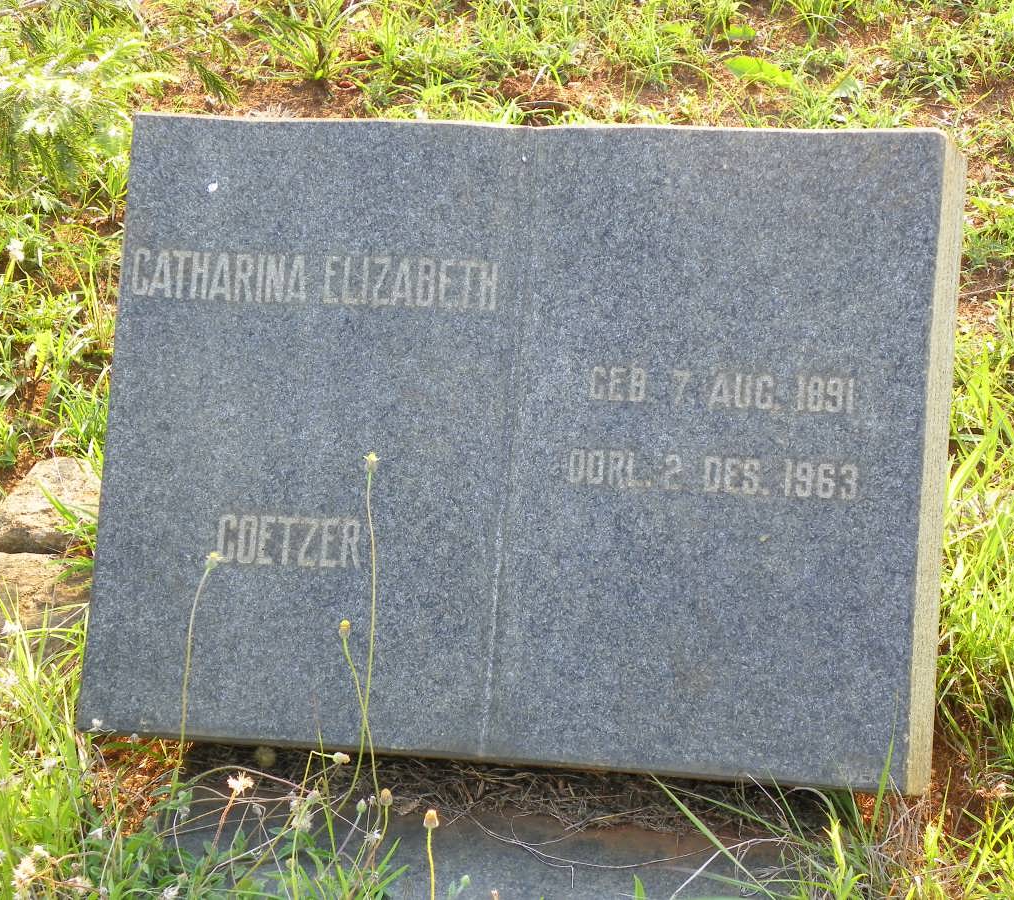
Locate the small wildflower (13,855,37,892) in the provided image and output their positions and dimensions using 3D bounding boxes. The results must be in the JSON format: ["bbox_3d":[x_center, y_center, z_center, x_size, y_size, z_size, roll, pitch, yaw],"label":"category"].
[{"bbox_3d":[-0.332,0.292,1.910,0.017,0.021,0.017,0,29,0],"label":"small wildflower"}]

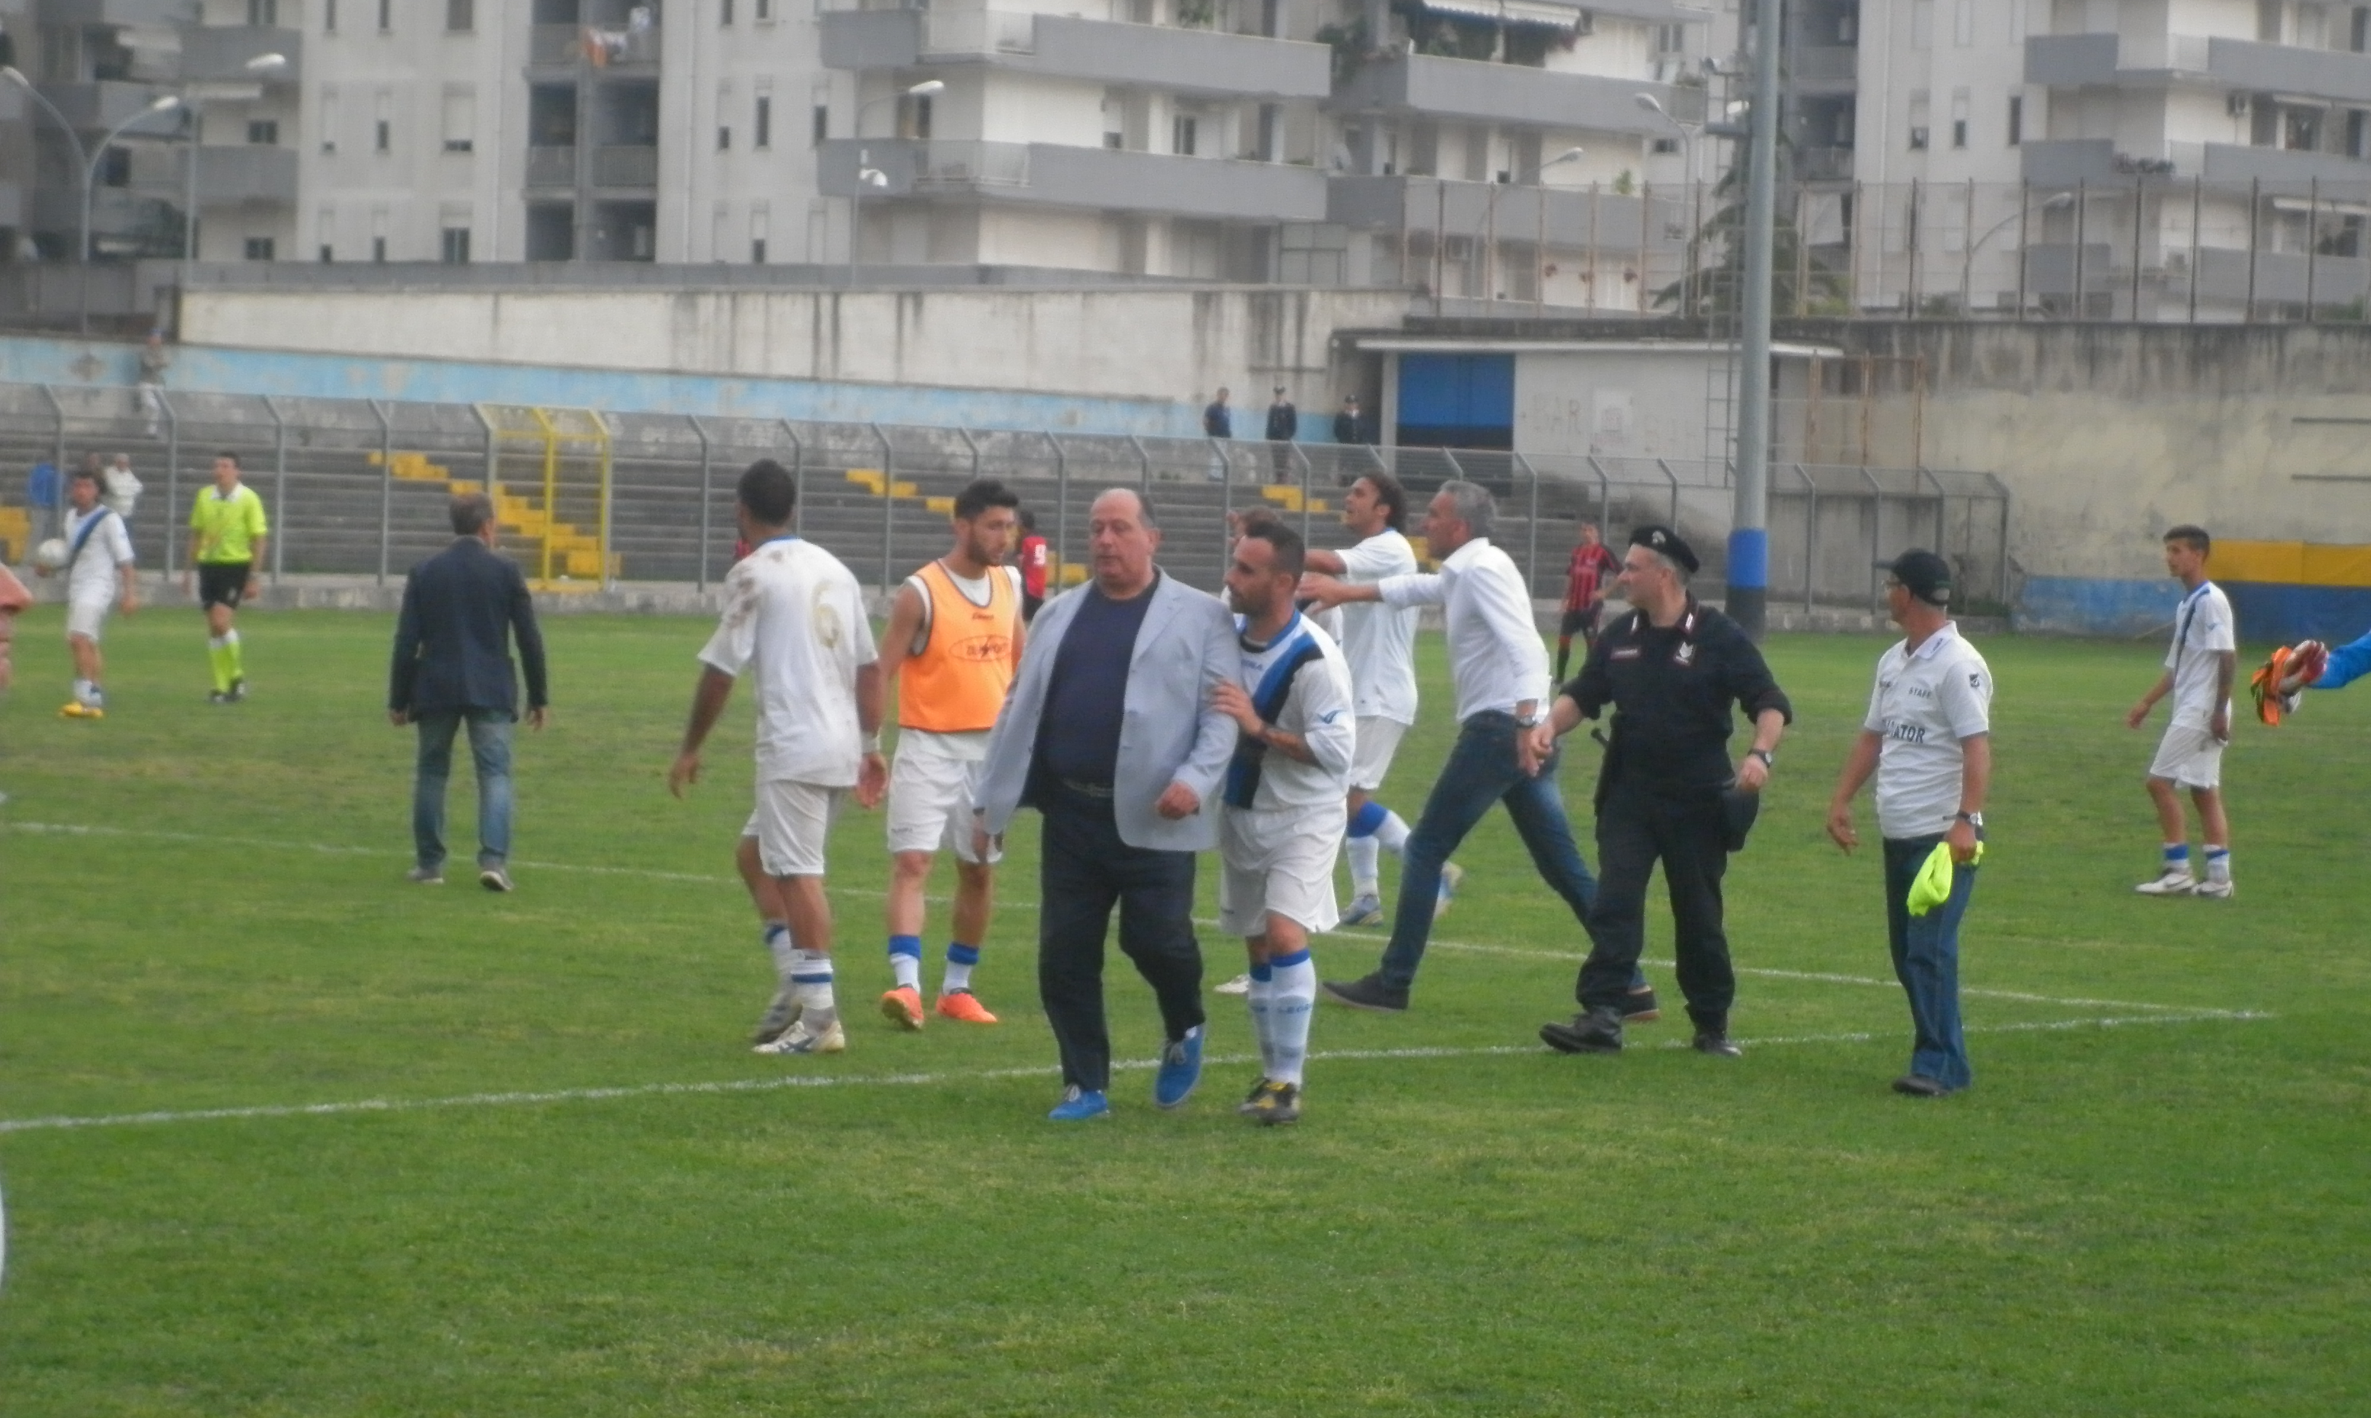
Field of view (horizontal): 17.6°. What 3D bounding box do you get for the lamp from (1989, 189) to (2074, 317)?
[{"bbox_3d":[18.999,-7.514,175.128,2.400,8.600,0.400,2,2,14],"label":"lamp"}]

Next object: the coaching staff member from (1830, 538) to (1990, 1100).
[{"bbox_3d":[2.252,0.345,23.825,0.500,1.677,0.430,3,2,41],"label":"coaching staff member"}]

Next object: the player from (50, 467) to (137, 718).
[{"bbox_3d":[-7.541,-0.806,52.974,0.520,1.704,0.450,2,2,23],"label":"player"}]

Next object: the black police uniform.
[{"bbox_3d":[1.612,0.350,25.428,0.680,1.458,0.480,2,2,22],"label":"black police uniform"}]

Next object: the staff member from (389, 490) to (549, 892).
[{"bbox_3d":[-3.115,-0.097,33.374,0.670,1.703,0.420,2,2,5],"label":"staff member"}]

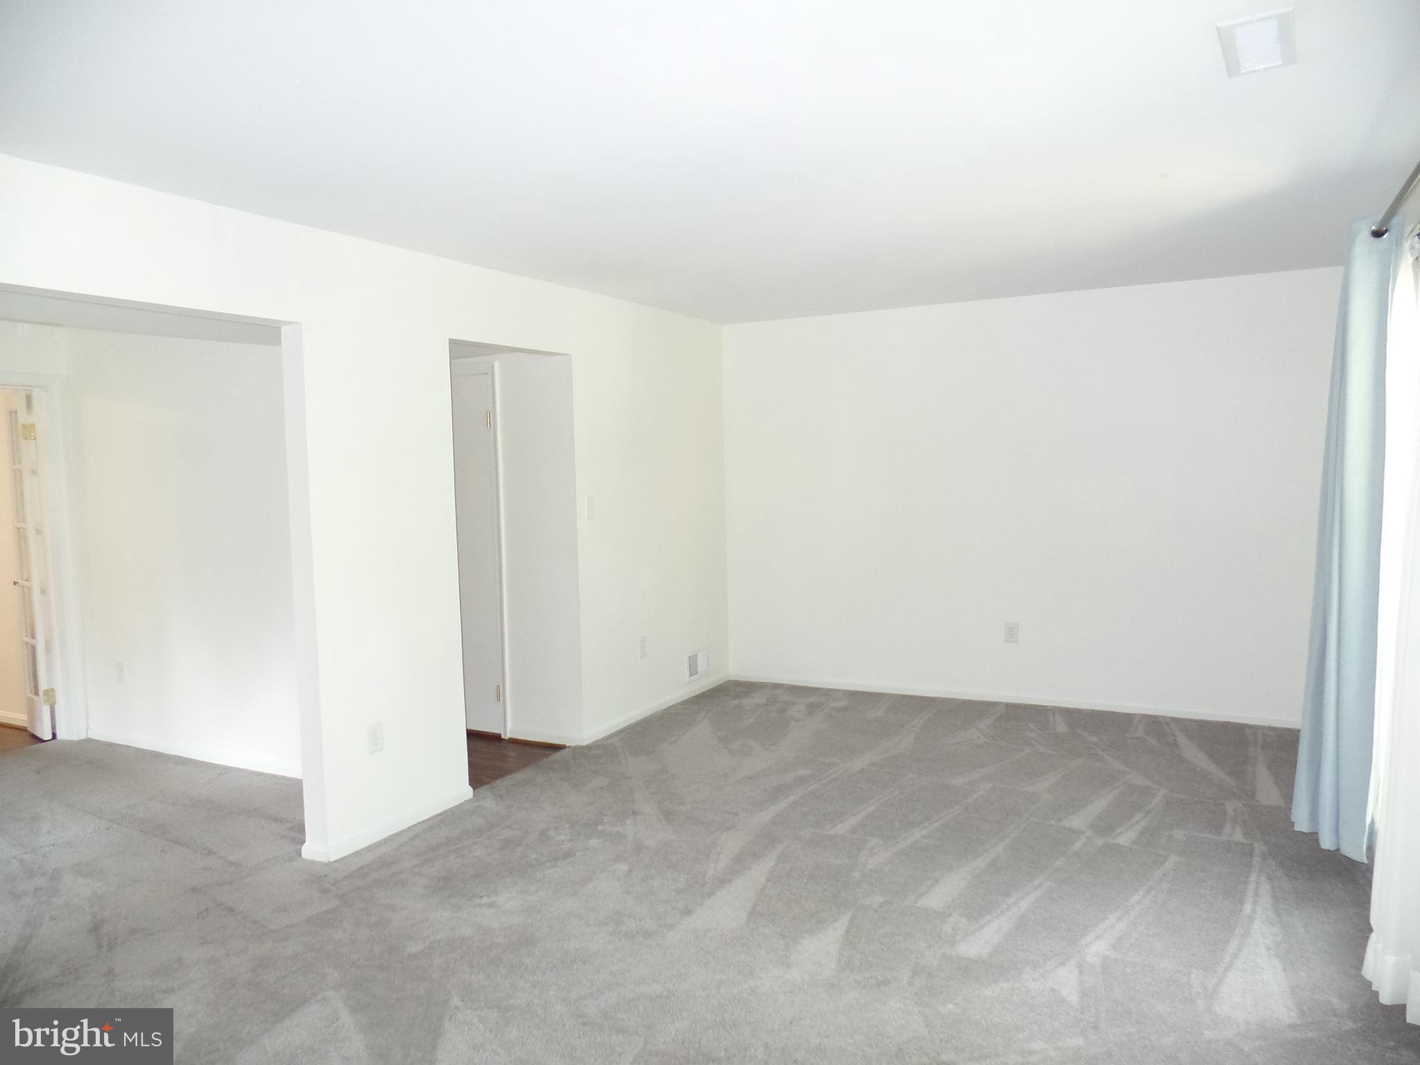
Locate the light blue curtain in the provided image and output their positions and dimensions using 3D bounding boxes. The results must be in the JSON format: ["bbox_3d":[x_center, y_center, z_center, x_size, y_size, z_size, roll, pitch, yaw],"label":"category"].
[{"bbox_3d":[2.302,0.051,3.438,0.240,2.240,0.350,1,5,29],"label":"light blue curtain"}]

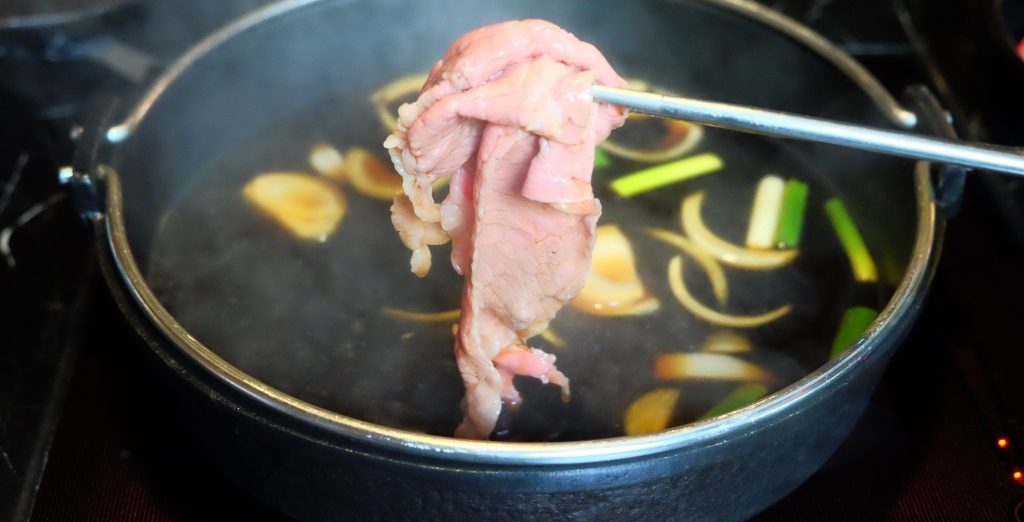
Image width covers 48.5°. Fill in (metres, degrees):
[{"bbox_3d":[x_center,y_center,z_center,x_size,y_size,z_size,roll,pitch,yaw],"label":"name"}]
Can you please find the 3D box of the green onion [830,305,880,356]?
[{"bbox_3d":[0.101,0.028,0.340,0.009,0.009,0.038,15,42,17],"label":"green onion"}]

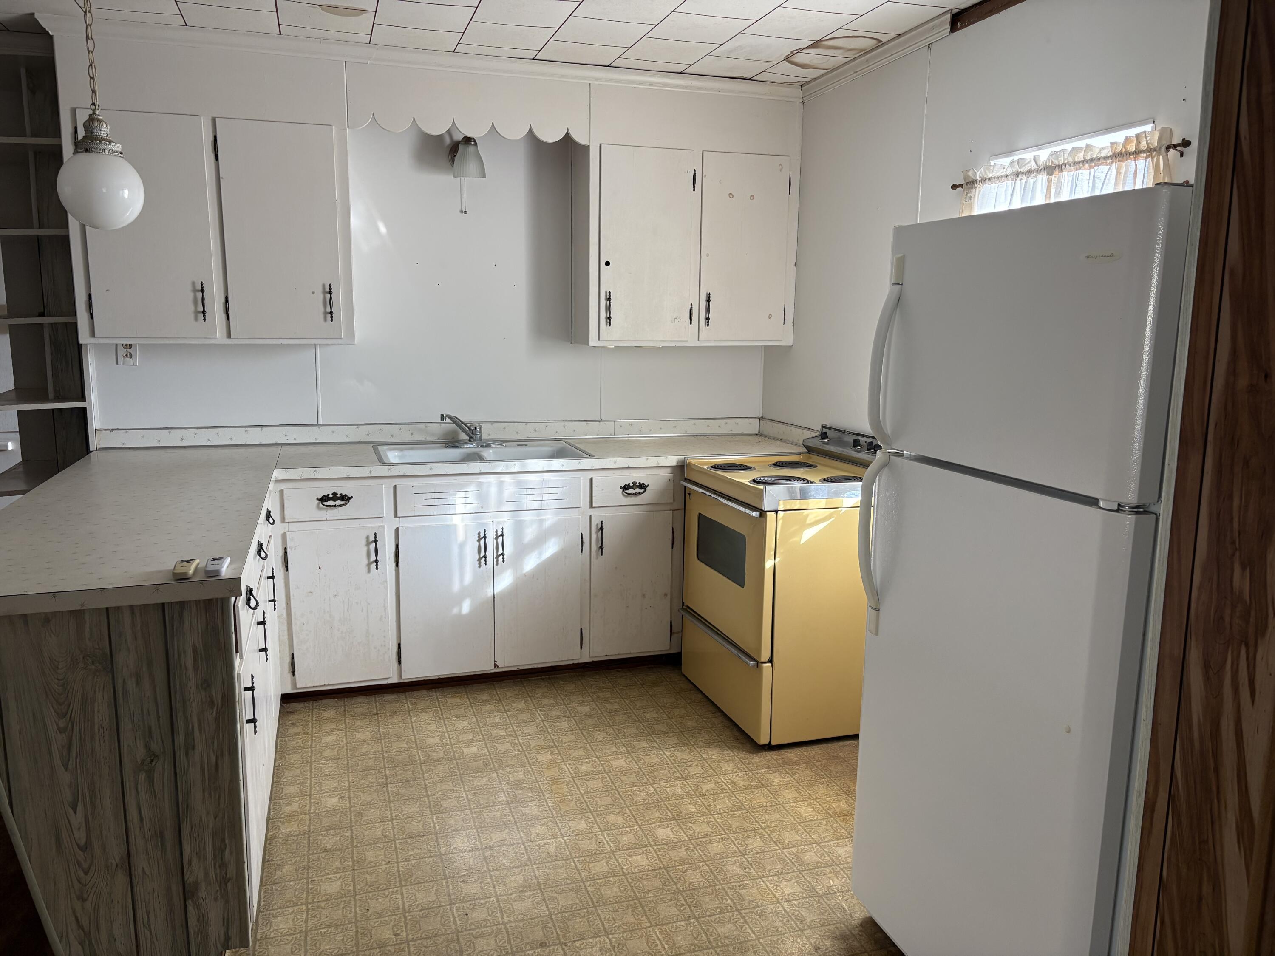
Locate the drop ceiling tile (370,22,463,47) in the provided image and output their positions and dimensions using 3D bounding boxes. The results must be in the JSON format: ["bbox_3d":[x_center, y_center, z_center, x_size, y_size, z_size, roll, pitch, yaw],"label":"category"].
[{"bbox_3d":[-0.809,-1.607,3.494,0.309,0.015,0.280,-2,9,-18],"label":"drop ceiling tile"}]

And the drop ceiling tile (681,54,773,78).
[{"bbox_3d":[0.367,-1.655,3.854,0.306,0.018,0.291,-3,10,-18],"label":"drop ceiling tile"}]

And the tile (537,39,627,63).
[{"bbox_3d":[-0.218,-1.627,3.663,0.306,0.018,0.285,-3,10,-18],"label":"tile"}]

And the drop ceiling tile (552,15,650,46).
[{"bbox_3d":[-0.128,-1.585,3.394,0.305,0.015,0.292,-2,9,-18],"label":"drop ceiling tile"}]

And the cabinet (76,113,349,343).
[{"bbox_3d":[-1.606,-0.935,3.689,0.960,0.825,0.346,-2,9,-18],"label":"cabinet"}]

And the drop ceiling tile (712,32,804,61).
[{"bbox_3d":[0.461,-1.607,3.566,0.304,0.015,0.308,-2,9,-18],"label":"drop ceiling tile"}]

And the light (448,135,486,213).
[{"bbox_3d":[-0.710,-1.262,4.002,0.136,0.321,0.214,-2,9,-18],"label":"light"}]

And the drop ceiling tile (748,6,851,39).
[{"bbox_3d":[0.557,-1.556,3.277,0.306,0.018,0.306,-3,10,-18],"label":"drop ceiling tile"}]

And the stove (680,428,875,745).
[{"bbox_3d":[0.590,0.355,3.650,0.660,1.040,0.750,-3,10,-18],"label":"stove"}]

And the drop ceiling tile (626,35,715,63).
[{"bbox_3d":[0.121,-1.617,3.618,0.306,0.018,0.306,-3,10,-18],"label":"drop ceiling tile"}]

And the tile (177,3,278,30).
[{"bbox_3d":[-1.390,-1.571,3.287,0.306,0.018,0.285,-3,10,-18],"label":"tile"}]

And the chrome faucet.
[{"bbox_3d":[-0.738,-0.201,4.062,0.100,0.135,0.193,9,12,41],"label":"chrome faucet"}]

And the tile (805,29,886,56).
[{"bbox_3d":[0.779,-1.595,3.506,0.258,0.015,0.308,-2,9,-18],"label":"tile"}]

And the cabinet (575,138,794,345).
[{"bbox_3d":[0.213,-1.011,4.275,0.959,0.825,0.346,-2,9,-18],"label":"cabinet"}]

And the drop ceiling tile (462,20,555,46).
[{"bbox_3d":[-0.465,-1.589,3.429,0.306,0.018,0.306,-3,10,-18],"label":"drop ceiling tile"}]

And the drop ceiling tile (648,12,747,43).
[{"bbox_3d":[0.217,-1.567,3.325,0.306,0.018,0.306,-3,10,-18],"label":"drop ceiling tile"}]

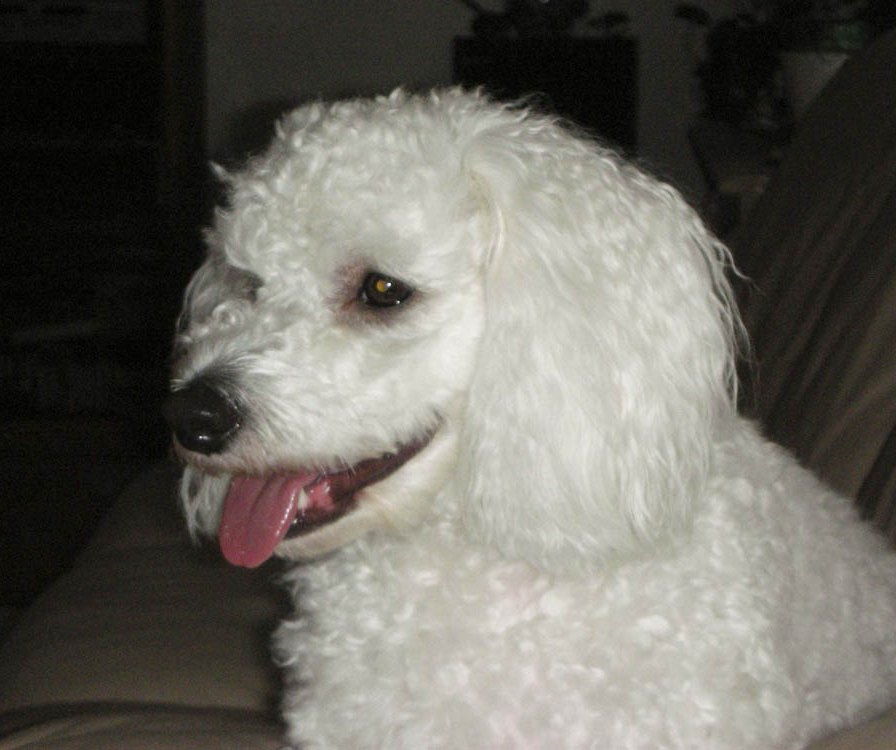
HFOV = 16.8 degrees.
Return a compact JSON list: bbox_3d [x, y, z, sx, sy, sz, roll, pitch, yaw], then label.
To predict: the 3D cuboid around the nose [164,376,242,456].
[{"bbox_3d":[-0.078,0.013,0.975,0.019,0.024,0.027,-6,9,-44],"label":"nose"}]

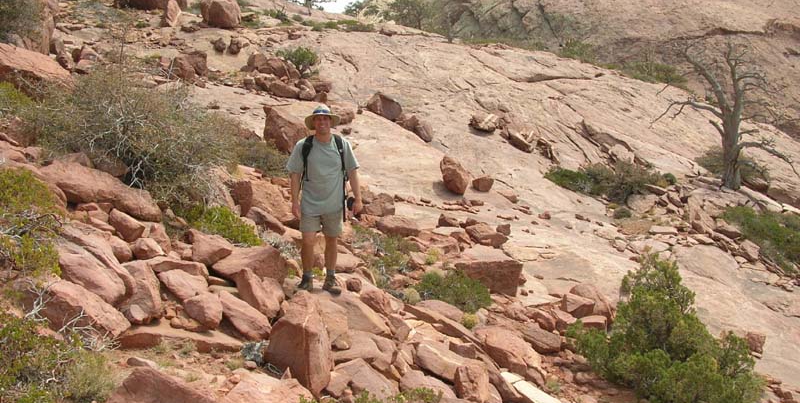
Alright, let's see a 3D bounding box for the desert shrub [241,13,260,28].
[{"bbox_3d":[-5.918,-7.165,32.000,0.792,0.633,0.750,0,0,-10],"label":"desert shrub"}]

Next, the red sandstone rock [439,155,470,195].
[{"bbox_3d":[1.098,-0.534,16.000,0.564,0.768,0.479,0,2,4],"label":"red sandstone rock"}]

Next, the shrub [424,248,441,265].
[{"bbox_3d":[0.442,0.748,11.000,0.218,0.218,0.218,0,2,2],"label":"shrub"}]

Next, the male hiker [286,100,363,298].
[{"bbox_3d":[-0.742,-0.025,7.950,0.720,1.859,0.450,0,0,-4],"label":"male hiker"}]

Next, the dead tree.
[{"bbox_3d":[8.280,-2.232,20.500,3.652,3.804,3.000,0,0,22],"label":"dead tree"}]

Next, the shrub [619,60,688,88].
[{"bbox_3d":[12.543,-6.284,40.000,3.266,1.455,2.286,1,2,17],"label":"shrub"}]

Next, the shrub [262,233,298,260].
[{"bbox_3d":[-1.360,0.512,9.200,0.410,0.303,0.369,0,2,-8],"label":"shrub"}]

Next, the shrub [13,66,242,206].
[{"bbox_3d":[-3.438,-0.820,10.200,2.757,1.678,2.068,-1,2,-19],"label":"shrub"}]

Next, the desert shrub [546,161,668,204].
[{"bbox_3d":[4.749,-0.435,18.500,2.792,1.007,1.800,0,0,14],"label":"desert shrub"}]

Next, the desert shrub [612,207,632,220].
[{"bbox_3d":[4.817,0.260,17.500,0.433,0.303,0.390,0,2,15],"label":"desert shrub"}]

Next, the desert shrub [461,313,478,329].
[{"bbox_3d":[0.757,1.295,8.800,0.196,0.174,0.196,0,2,5],"label":"desert shrub"}]

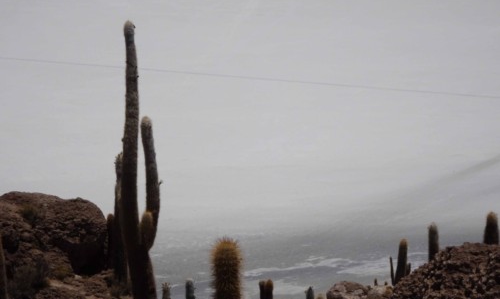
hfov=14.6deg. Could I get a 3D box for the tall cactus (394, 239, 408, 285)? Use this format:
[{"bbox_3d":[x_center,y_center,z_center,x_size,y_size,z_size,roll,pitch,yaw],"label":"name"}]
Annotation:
[{"bbox_3d":[3.975,2.942,51.000,0.290,1.240,0.290,5,8,-1],"label":"tall cactus"}]

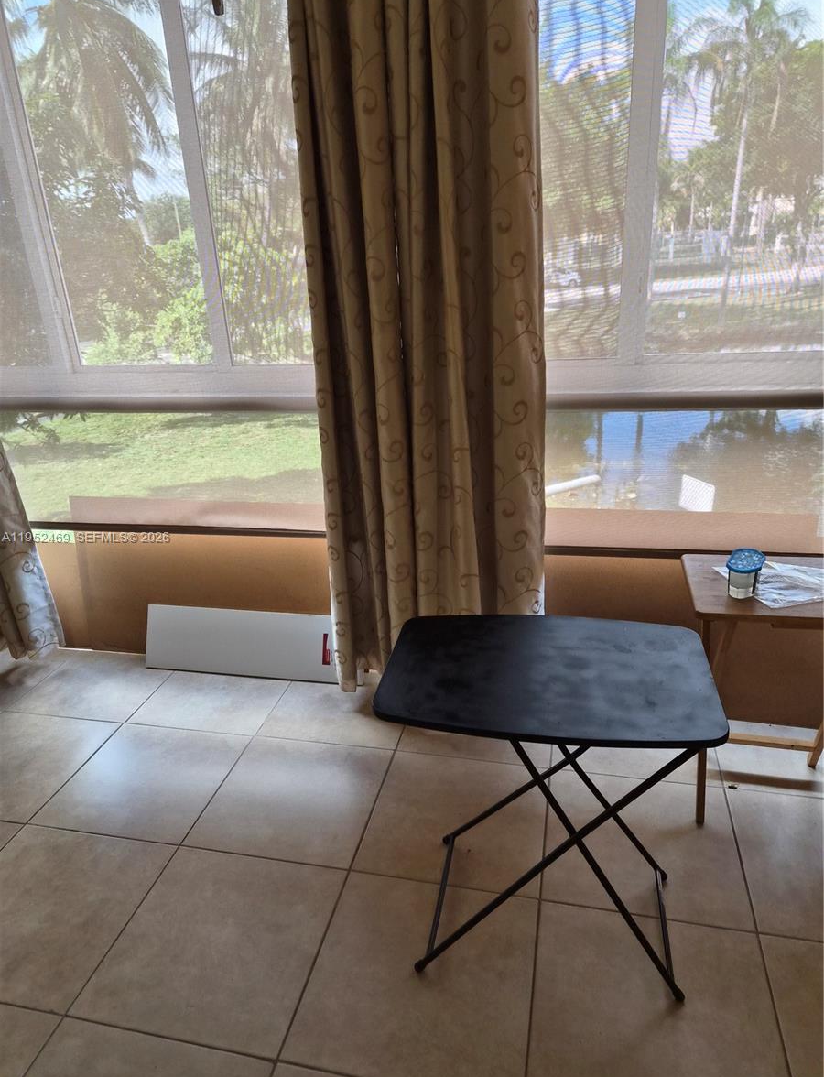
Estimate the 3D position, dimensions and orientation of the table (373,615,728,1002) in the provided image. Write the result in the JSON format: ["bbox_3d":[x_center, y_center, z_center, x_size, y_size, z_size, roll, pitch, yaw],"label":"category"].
[{"bbox_3d":[0.292,0.594,1.650,0.670,0.703,0.458,2,22,13],"label":"table"}]

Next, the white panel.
[{"bbox_3d":[-0.620,0.411,2.861,0.912,0.252,0.018,2,-1,12],"label":"white panel"}]

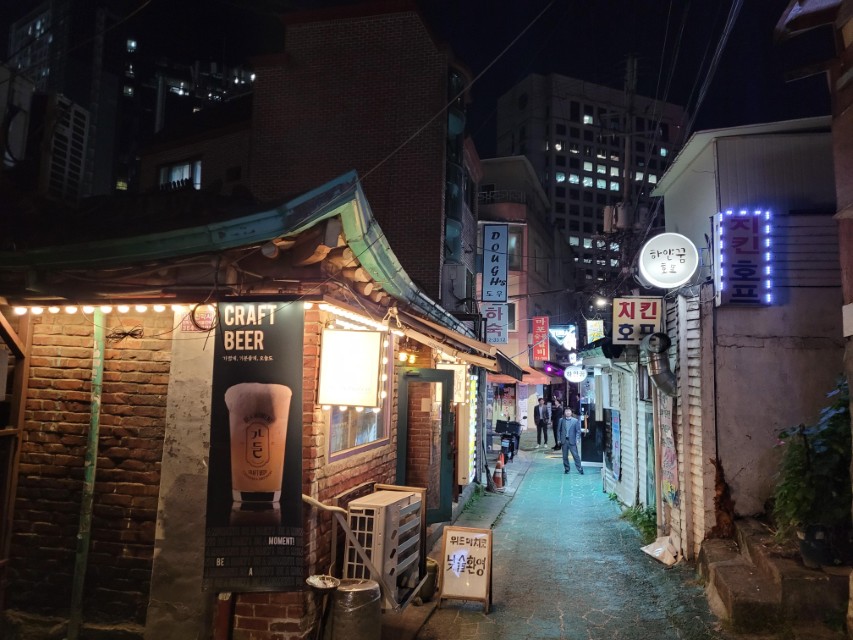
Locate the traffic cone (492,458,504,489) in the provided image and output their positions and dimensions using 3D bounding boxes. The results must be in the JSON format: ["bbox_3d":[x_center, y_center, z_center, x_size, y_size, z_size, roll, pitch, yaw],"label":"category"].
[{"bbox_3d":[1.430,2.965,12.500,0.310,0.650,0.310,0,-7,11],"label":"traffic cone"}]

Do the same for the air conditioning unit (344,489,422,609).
[{"bbox_3d":[-0.291,1.555,4.500,0.270,0.640,0.750,-1,-7,20],"label":"air conditioning unit"}]

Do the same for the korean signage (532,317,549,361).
[{"bbox_3d":[3.914,0.635,22.000,0.500,1.520,0.170,0,-6,12],"label":"korean signage"}]

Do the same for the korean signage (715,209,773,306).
[{"bbox_3d":[2.721,-0.528,5.500,0.410,0.830,0.190,0,-6,12],"label":"korean signage"}]

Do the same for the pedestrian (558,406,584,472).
[{"bbox_3d":[3.653,3.059,16.200,0.620,1.690,0.380,1,-7,9],"label":"pedestrian"}]

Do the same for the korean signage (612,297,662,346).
[{"bbox_3d":[2.763,0.017,8.400,0.640,0.600,0.160,1,-7,7],"label":"korean signage"}]

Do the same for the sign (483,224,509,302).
[{"bbox_3d":[1.652,-1.354,15.300,0.580,1.850,0.170,1,-7,9],"label":"sign"}]

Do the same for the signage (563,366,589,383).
[{"bbox_3d":[3.628,1.318,15.500,0.570,0.400,0.140,1,-6,9],"label":"signage"}]

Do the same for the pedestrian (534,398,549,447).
[{"bbox_3d":[4.020,3.627,22.500,0.520,1.730,0.340,1,-7,9],"label":"pedestrian"}]

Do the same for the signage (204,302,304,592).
[{"bbox_3d":[-1.019,0.744,3.830,0.550,1.670,0.030,1,-6,8],"label":"signage"}]

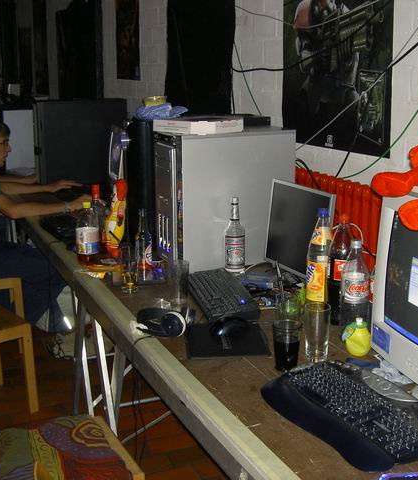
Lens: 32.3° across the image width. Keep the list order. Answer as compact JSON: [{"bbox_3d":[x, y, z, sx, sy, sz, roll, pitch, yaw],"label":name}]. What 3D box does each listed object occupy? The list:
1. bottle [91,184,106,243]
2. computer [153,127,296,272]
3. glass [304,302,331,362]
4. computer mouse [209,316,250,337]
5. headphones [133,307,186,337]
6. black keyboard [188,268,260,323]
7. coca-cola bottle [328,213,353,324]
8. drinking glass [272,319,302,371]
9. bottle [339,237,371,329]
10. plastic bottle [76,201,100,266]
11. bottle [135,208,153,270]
[{"bbox_3d":[-0.474,-0.082,3.019,0.082,0.296,0.082,-1,14,0],"label":"bottle"},{"bbox_3d":[0.071,-0.179,2.953,0.534,0.534,0.215,-7,15,-26],"label":"computer"},{"bbox_3d":[0.295,0.255,1.966,0.071,0.151,0.071,-1,14,0],"label":"glass"},{"bbox_3d":[0.065,0.256,2.198,0.118,0.039,0.065,-5,14,-18],"label":"computer mouse"},{"bbox_3d":[-0.137,0.237,2.220,0.180,0.075,0.165,6,15,25],"label":"headphones"},{"bbox_3d":[0.042,0.179,2.502,0.180,0.035,0.460,-3,15,-11],"label":"black keyboard"},{"bbox_3d":[0.419,0.092,2.222,0.085,0.345,0.085,-1,14,0],"label":"coca-cola bottle"},{"bbox_3d":[0.208,0.282,1.927,0.078,0.117,0.078,-1,14,0],"label":"drinking glass"},{"bbox_3d":[0.451,0.135,2.177,0.087,0.275,0.087,-1,14,0],"label":"bottle"},{"bbox_3d":[-0.494,-0.025,2.893,0.094,0.248,0.094,-1,14,0],"label":"plastic bottle"},{"bbox_3d":[-0.248,0.015,2.725,0.066,0.250,0.066,-1,14,0],"label":"bottle"}]

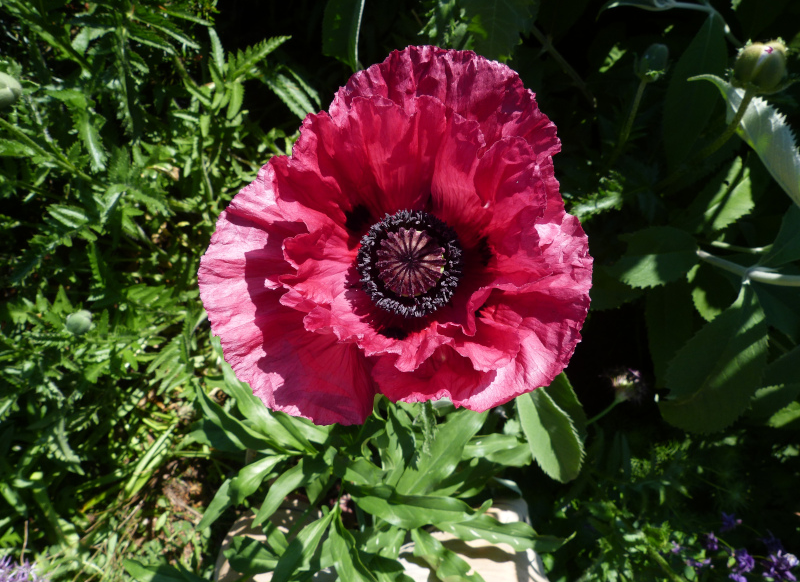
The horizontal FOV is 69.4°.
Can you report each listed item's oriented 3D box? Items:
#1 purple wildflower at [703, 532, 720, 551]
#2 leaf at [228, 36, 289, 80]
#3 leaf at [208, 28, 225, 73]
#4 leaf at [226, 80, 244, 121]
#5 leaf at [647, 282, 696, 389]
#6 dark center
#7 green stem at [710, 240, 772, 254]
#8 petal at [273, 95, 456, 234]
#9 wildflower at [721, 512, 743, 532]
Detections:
[{"bbox_3d":[0.377,0.303,0.700,0.022,0.022,0.022,17,61,10],"label":"purple wildflower"},{"bbox_3d":[-0.122,-0.202,0.500,0.066,0.012,0.022,-35,78,-9],"label":"leaf"},{"bbox_3d":[-0.159,-0.208,0.500,0.012,0.007,0.042,-16,69,0],"label":"leaf"},{"bbox_3d":[-0.142,-0.166,0.500,0.013,0.007,0.035,12,73,4],"label":"leaf"},{"bbox_3d":[0.216,0.035,0.460,0.044,0.012,0.088,-6,73,-2],"label":"leaf"},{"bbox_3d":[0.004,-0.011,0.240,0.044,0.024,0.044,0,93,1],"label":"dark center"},{"bbox_3d":[0.236,-0.031,0.400,0.046,0.006,0.006,3,72,6],"label":"green stem"},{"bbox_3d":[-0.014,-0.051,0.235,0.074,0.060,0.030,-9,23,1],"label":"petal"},{"bbox_3d":[0.400,0.279,0.700,0.025,0.022,0.025,17,61,10],"label":"wildflower"}]

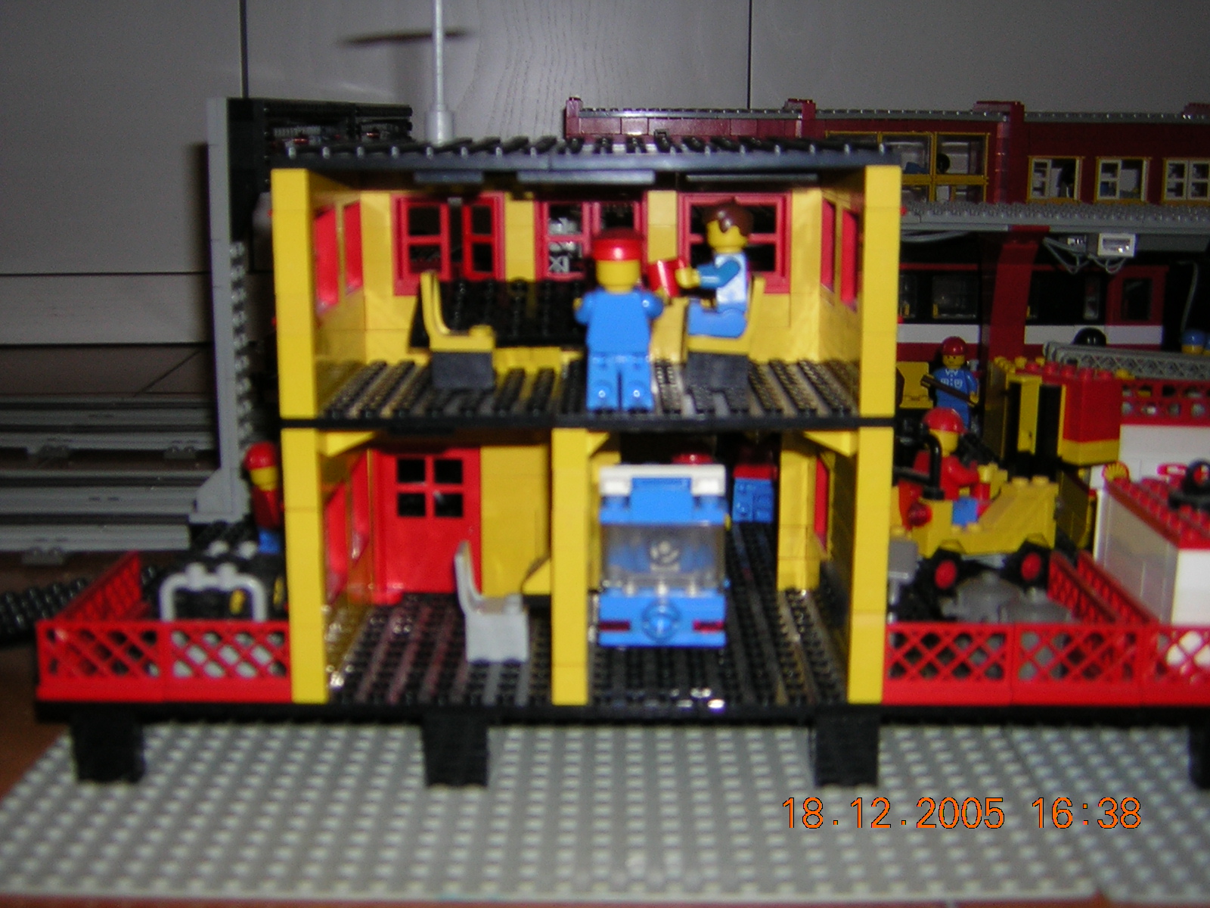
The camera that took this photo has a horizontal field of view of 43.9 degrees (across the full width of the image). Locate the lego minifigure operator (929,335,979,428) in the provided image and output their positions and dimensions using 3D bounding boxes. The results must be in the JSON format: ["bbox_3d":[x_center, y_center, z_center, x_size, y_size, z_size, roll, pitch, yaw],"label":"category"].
[{"bbox_3d":[0.160,-0.033,0.690,0.023,0.041,0.014,5,14,23],"label":"lego minifigure operator"}]

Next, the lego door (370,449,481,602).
[{"bbox_3d":[-0.052,0.020,0.437,0.032,0.046,0.007,0,11,0],"label":"lego door"}]

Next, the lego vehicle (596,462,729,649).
[{"bbox_3d":[0.015,0.022,0.416,0.033,0.050,0.064,0,11,0],"label":"lego vehicle"}]

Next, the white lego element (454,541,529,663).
[{"bbox_3d":[-0.029,0.039,0.397,0.018,0.029,0.016,0,12,0],"label":"white lego element"}]

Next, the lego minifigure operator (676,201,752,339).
[{"bbox_3d":[0.029,-0.048,0.396,0.020,0.035,0.022,0,11,0],"label":"lego minifigure operator"}]

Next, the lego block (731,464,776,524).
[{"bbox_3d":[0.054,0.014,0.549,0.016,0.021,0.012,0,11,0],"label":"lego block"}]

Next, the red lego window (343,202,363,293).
[{"bbox_3d":[-0.072,-0.055,0.408,0.008,0.029,0.031,0,13,0],"label":"red lego window"}]

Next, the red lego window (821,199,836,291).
[{"bbox_3d":[0.061,-0.056,0.403,0.007,0.029,0.031,0,11,0],"label":"red lego window"}]

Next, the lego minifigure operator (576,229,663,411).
[{"bbox_3d":[0.003,-0.033,0.362,0.021,0.043,0.016,0,12,0],"label":"lego minifigure operator"}]

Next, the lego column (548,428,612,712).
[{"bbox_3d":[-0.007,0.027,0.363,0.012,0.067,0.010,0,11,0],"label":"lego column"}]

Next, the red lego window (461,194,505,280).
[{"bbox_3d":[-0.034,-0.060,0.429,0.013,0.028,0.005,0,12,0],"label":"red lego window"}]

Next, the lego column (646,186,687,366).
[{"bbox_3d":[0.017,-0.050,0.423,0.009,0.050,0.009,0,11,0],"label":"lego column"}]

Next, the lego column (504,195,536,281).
[{"bbox_3d":[-0.024,-0.060,0.421,0.008,0.027,0.008,0,11,0],"label":"lego column"}]

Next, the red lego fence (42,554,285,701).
[{"bbox_3d":[-0.108,0.044,0.396,0.064,0.020,0.064,0,12,0],"label":"red lego fence"}]

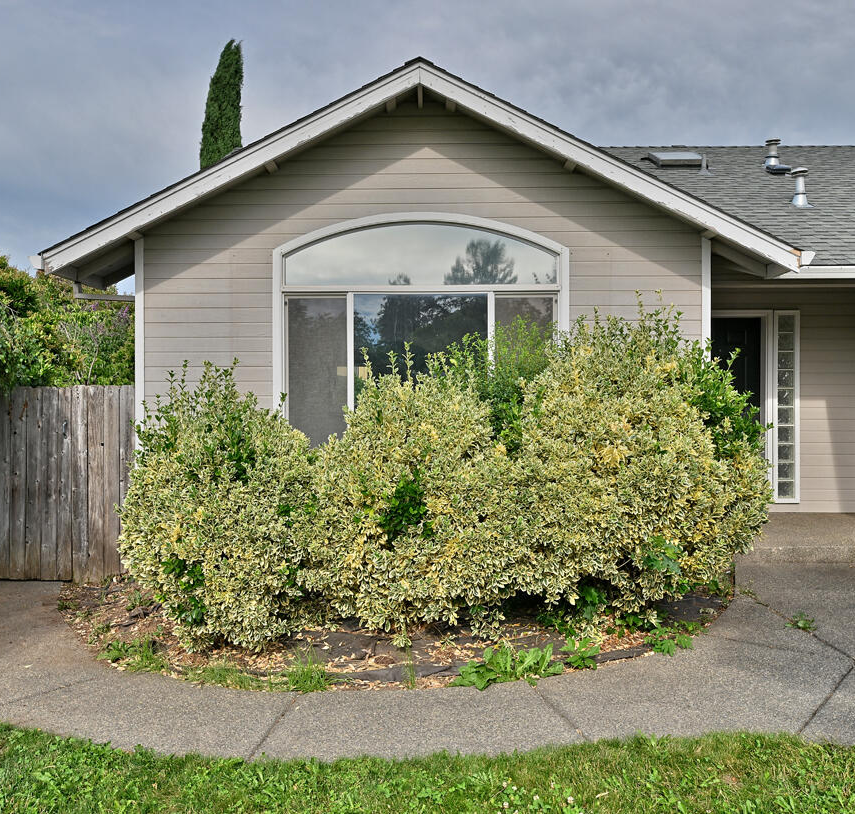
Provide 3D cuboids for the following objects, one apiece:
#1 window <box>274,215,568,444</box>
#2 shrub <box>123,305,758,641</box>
[{"bbox_3d":[-0.061,-0.580,7.100,2.560,2.230,0.120,0,0,0],"label":"window"},{"bbox_3d":[0.130,0.370,5.800,4.500,2.150,1.800,0,0,0],"label":"shrub"}]

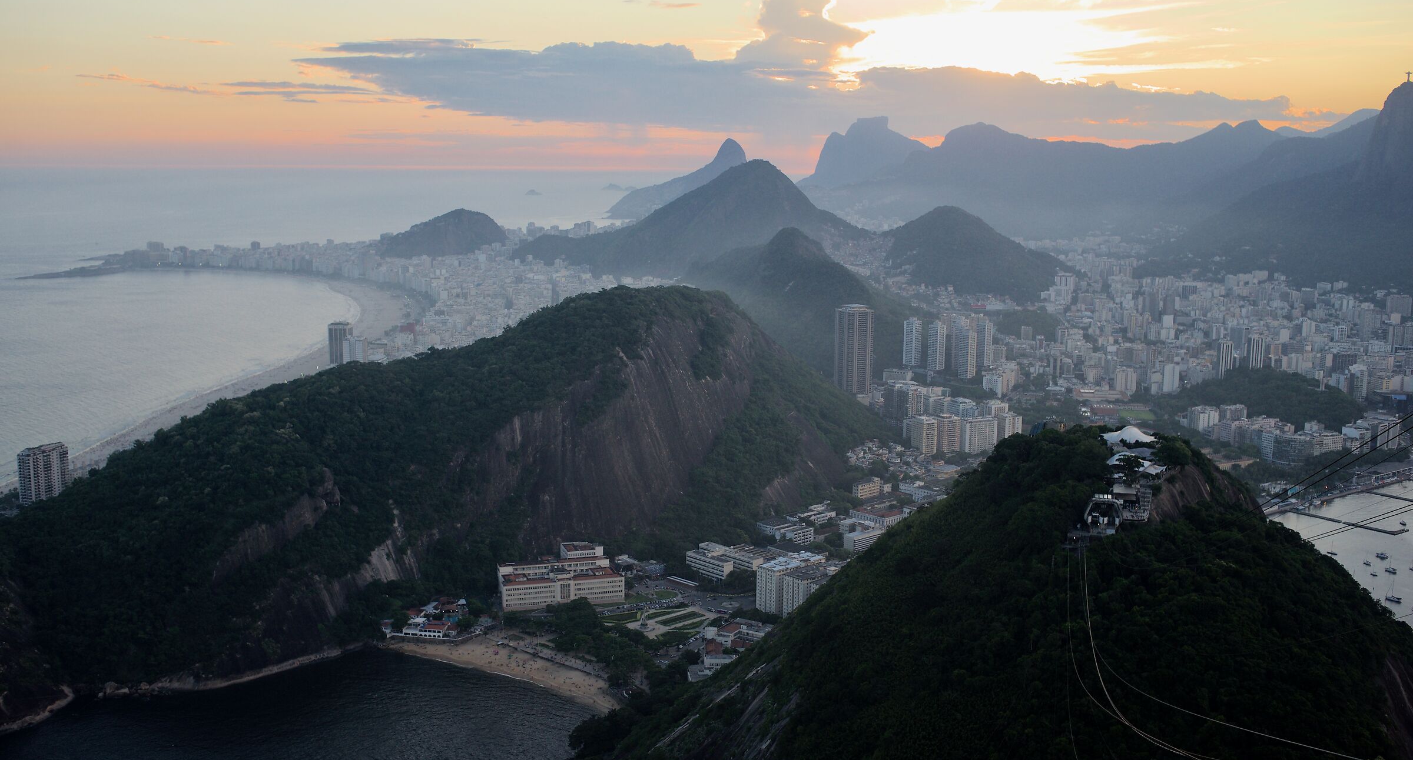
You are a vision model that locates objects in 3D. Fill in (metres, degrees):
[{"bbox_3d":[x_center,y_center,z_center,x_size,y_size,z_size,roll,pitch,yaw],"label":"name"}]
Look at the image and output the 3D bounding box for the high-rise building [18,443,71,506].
[{"bbox_3d":[-713.600,104.100,1483.400,18.500,61.000,46.000,5,10,25],"label":"high-rise building"}]

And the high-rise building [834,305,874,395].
[{"bbox_3d":[240.300,-47.200,2250.300,55.000,153.000,50.000,-2,10,-16],"label":"high-rise building"}]

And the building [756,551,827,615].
[{"bbox_3d":[76.100,180.400,1221.900,62.000,38.000,21.000,-8,12,-41],"label":"building"}]

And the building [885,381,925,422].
[{"bbox_3d":[297.500,37.300,2053.600,33.000,54.000,45.000,-6,11,-36],"label":"building"}]

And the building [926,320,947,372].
[{"bbox_3d":[415.890,-61.070,2483.080,21.500,88.000,25.000,9,12,41],"label":"building"}]

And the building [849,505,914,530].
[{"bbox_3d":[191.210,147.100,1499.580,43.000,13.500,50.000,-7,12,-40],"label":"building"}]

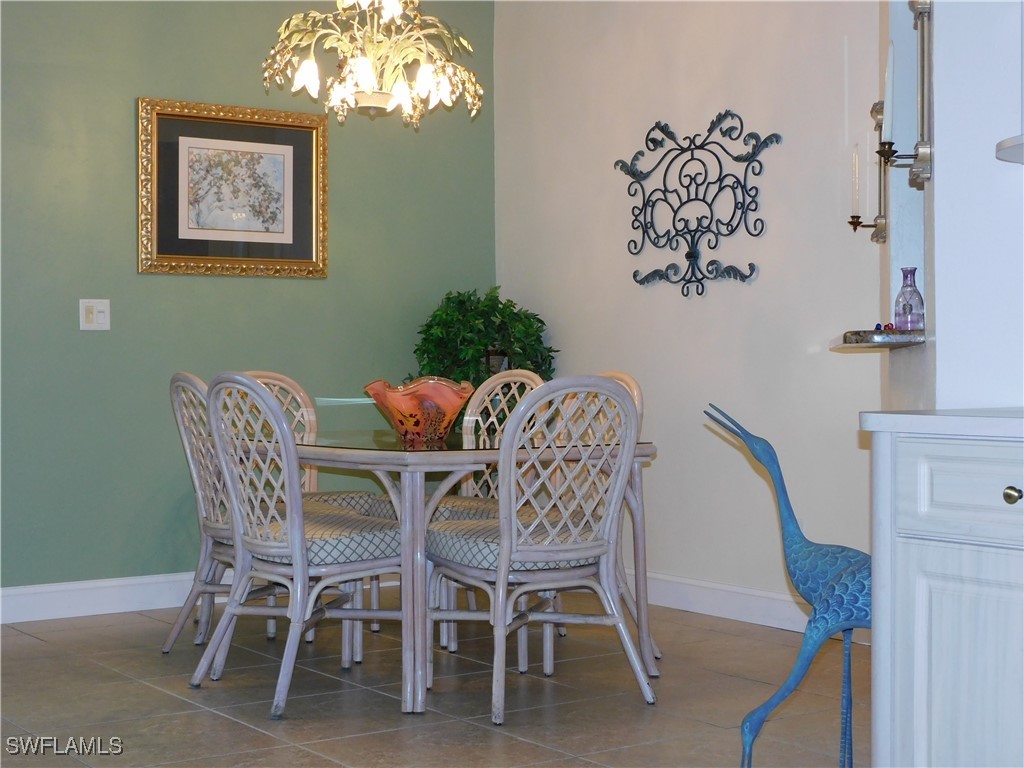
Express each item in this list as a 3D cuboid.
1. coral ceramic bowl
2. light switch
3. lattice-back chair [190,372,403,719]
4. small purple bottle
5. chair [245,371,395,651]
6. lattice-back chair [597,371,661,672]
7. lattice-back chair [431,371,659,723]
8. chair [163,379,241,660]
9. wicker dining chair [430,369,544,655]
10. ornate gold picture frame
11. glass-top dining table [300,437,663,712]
[{"bbox_3d":[-0.290,0.077,5.102,0.345,0.204,0.330,0,1,0],"label":"coral ceramic bowl"},{"bbox_3d":[-1.613,-0.267,6.302,0.121,0.120,0.012,-1,1,-36],"label":"light switch"},{"bbox_3d":[-0.601,0.444,4.897,0.580,0.950,0.560,-1,1,-36],"label":"lattice-back chair"},{"bbox_3d":[1.039,-0.223,4.247,0.076,0.173,0.076,0,1,0],"label":"small purple bottle"},{"bbox_3d":[-0.827,0.425,6.076,0.560,0.950,0.580,-1,1,-36],"label":"chair"},{"bbox_3d":[0.121,0.434,5.489,0.580,0.950,0.560,-1,1,-36],"label":"lattice-back chair"},{"bbox_3d":[0.047,0.446,4.794,0.560,0.950,0.580,-1,1,-30],"label":"lattice-back chair"},{"bbox_3d":[-0.817,0.436,5.411,0.580,0.950,0.560,-1,1,-30],"label":"chair"},{"bbox_3d":[-0.186,0.427,5.920,0.580,0.950,0.560,-1,1,-36],"label":"wicker dining chair"},{"bbox_3d":[-1.123,-0.781,6.619,0.842,0.688,0.045,-1,1,-36],"label":"ornate gold picture frame"},{"bbox_3d":[-0.320,0.540,5.413,0.950,0.740,1.420,-1,1,-36],"label":"glass-top dining table"}]

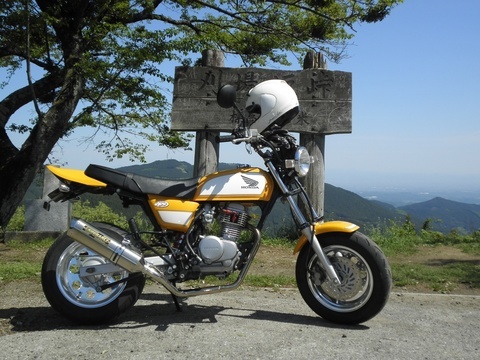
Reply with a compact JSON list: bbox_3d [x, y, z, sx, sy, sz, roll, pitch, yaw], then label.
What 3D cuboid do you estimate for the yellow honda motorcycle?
[{"bbox_3d":[-0.081,0.146,2.669,1.700,1.130,0.740,2,2,-8],"label":"yellow honda motorcycle"}]

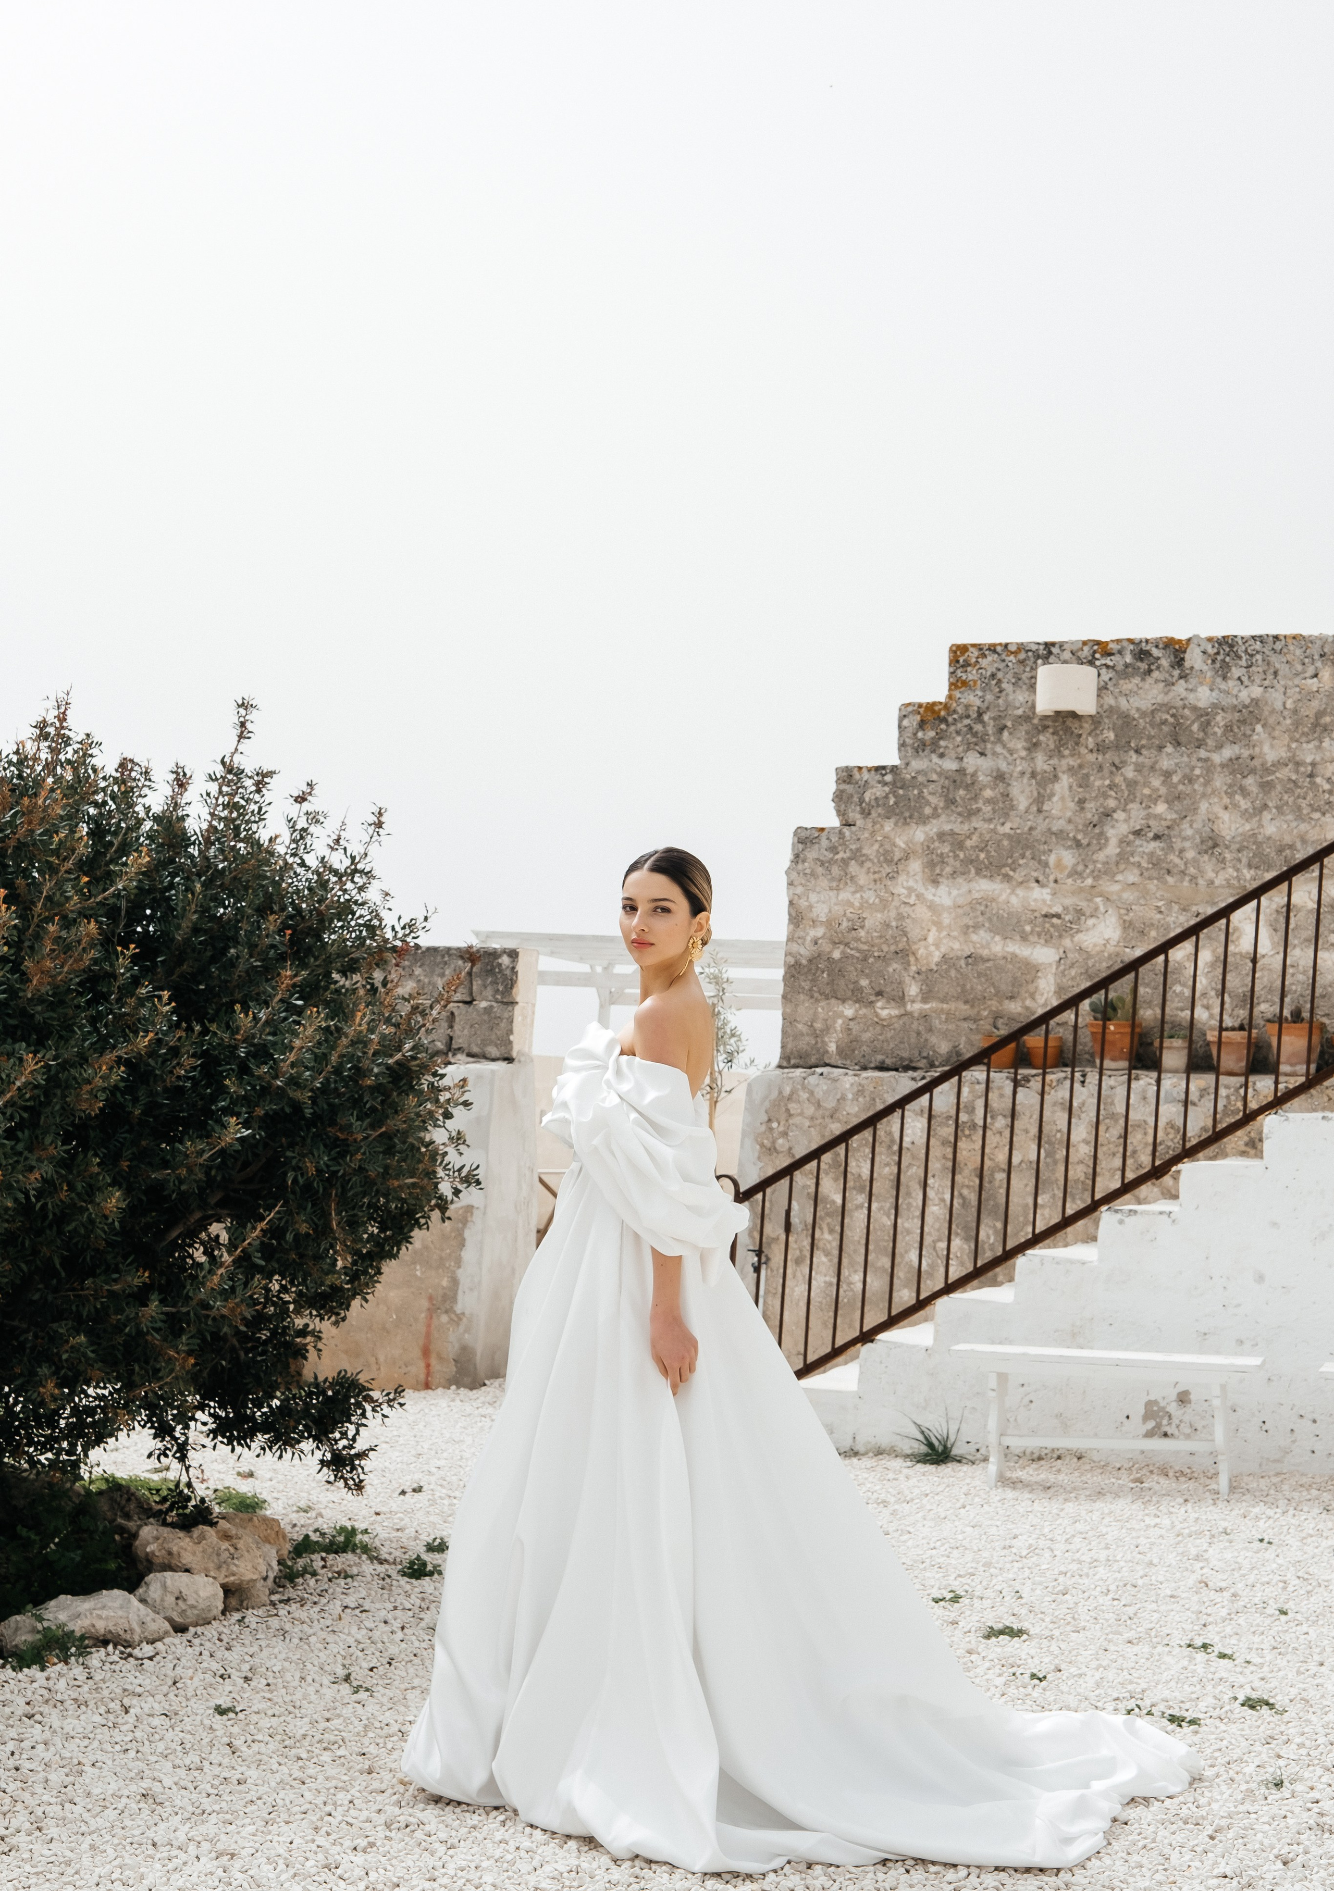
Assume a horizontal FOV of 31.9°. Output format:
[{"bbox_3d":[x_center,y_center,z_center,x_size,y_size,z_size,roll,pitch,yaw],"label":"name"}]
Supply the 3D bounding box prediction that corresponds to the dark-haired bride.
[{"bbox_3d":[0.307,0.715,4.474,1.580,1.790,0.950,2,-4,-2],"label":"dark-haired bride"}]

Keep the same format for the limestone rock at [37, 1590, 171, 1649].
[{"bbox_3d":[-1.330,1.594,5.516,0.320,0.135,0.220,2,-4,0],"label":"limestone rock"}]

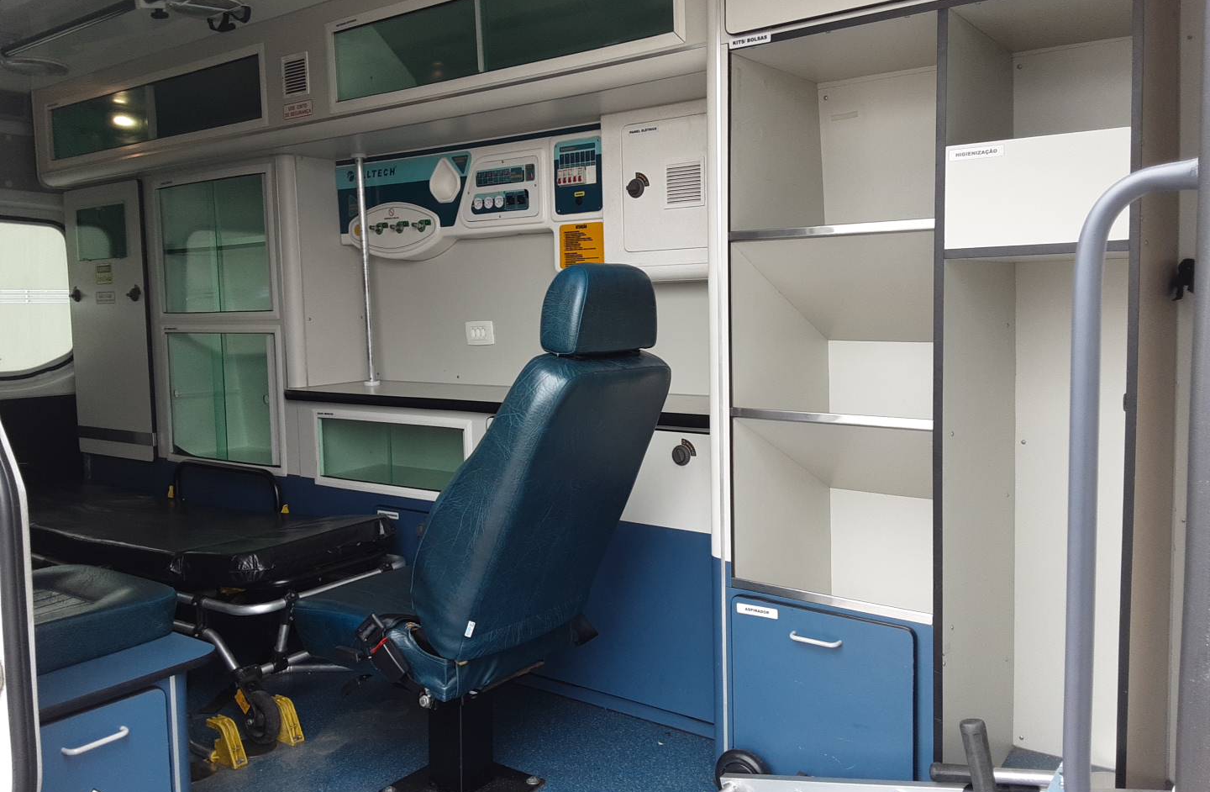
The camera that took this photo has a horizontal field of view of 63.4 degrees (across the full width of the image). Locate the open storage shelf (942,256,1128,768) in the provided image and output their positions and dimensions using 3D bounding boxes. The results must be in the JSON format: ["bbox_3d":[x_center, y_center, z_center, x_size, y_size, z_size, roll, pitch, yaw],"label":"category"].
[{"bbox_3d":[0.860,0.282,1.854,0.285,1.084,0.494,3,7,36],"label":"open storage shelf"}]

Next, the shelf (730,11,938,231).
[{"bbox_3d":[0.521,-0.500,1.957,0.407,0.365,0.393,3,7,36],"label":"shelf"}]

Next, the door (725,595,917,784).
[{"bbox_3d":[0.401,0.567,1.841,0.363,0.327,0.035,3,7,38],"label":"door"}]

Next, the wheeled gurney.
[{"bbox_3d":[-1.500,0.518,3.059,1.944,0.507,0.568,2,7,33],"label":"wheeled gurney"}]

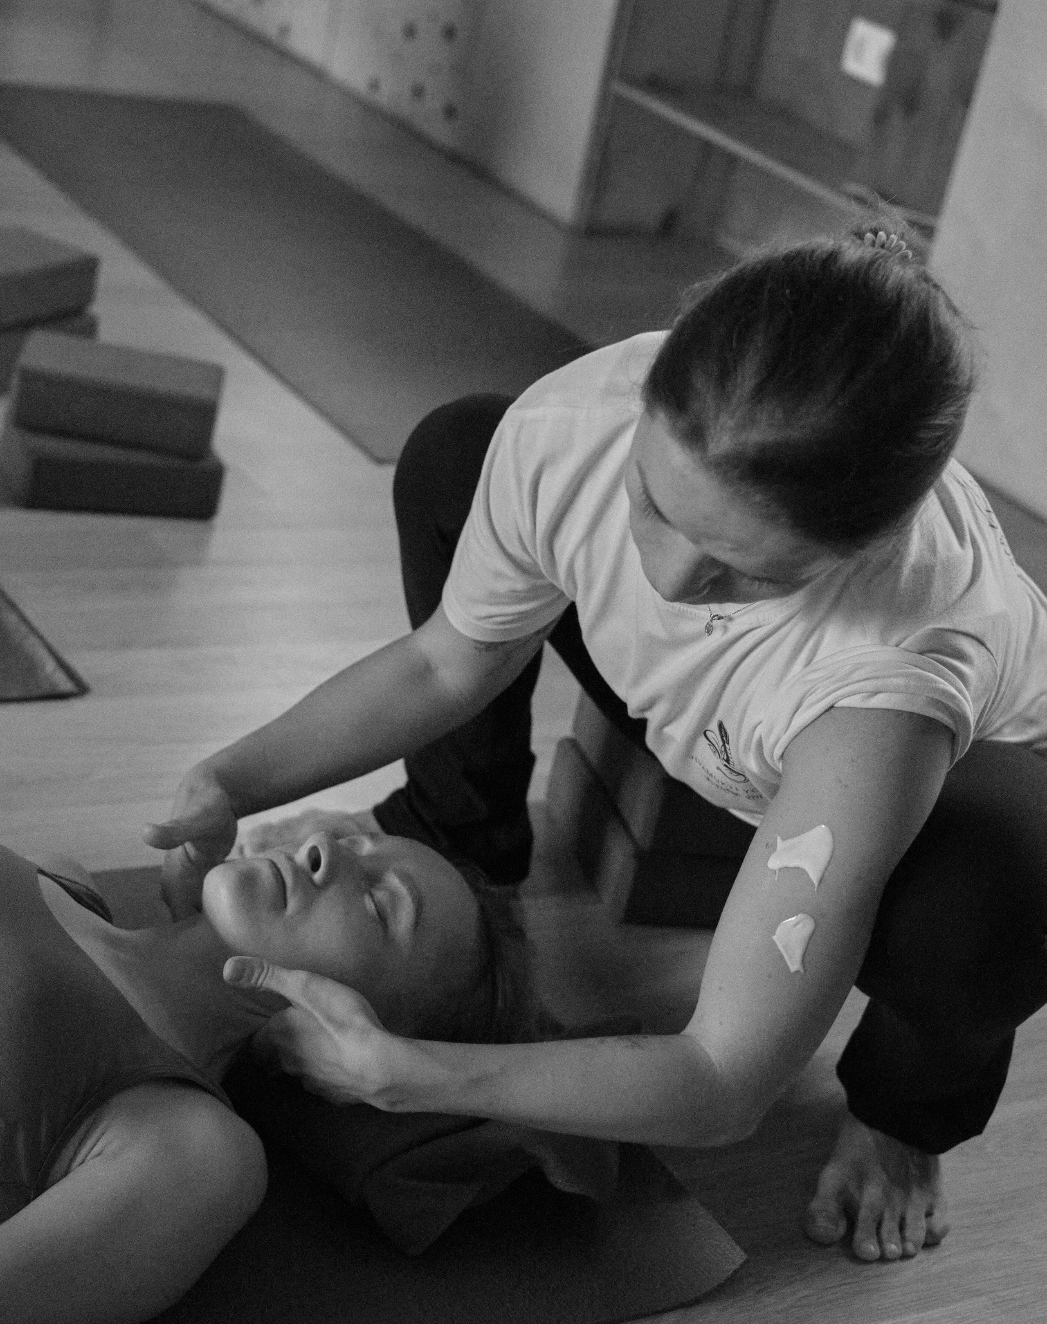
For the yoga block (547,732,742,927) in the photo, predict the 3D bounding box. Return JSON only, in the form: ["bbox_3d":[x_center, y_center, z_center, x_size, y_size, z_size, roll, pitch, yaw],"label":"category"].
[{"bbox_3d":[0.127,0.155,2.119,0.150,0.070,0.218,3,25,-21],"label":"yoga block"}]

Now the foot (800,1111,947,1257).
[{"bbox_3d":[0.268,0.350,1.731,0.102,0.085,0.235,13,23,0],"label":"foot"}]

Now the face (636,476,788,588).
[{"bbox_3d":[0.111,-0.078,1.320,0.140,0.110,0.185,35,-14,3],"label":"face"}]

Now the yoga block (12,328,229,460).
[{"bbox_3d":[-0.472,-0.312,2.701,0.221,0.070,0.152,9,23,-8],"label":"yoga block"}]

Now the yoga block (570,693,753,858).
[{"bbox_3d":[0.152,0.091,2.107,0.150,0.070,0.218,3,25,-21],"label":"yoga block"}]

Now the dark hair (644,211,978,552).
[{"bbox_3d":[0.163,-0.156,1.290,0.168,0.210,0.190,32,-13,2],"label":"dark hair"}]

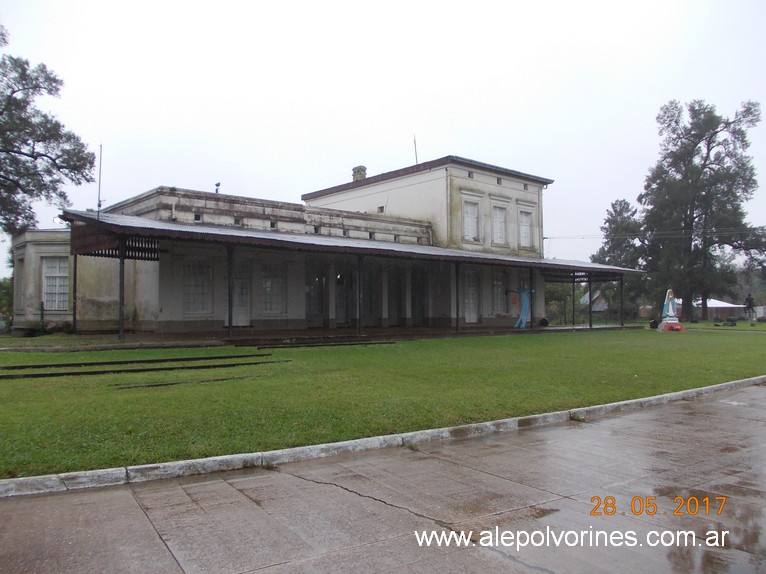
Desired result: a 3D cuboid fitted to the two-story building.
[{"bbox_3d":[-2.644,-2.595,40.001,35.088,11.016,22.440,2,-3,-41],"label":"two-story building"}]

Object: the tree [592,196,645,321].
[{"bbox_3d":[28.834,-3.497,76.000,6.500,14.600,6.500,-1,-3,21],"label":"tree"}]

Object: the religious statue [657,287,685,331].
[{"bbox_3d":[17.174,1.302,37.000,1.350,2.700,1.200,0,-3,-3],"label":"religious statue"}]

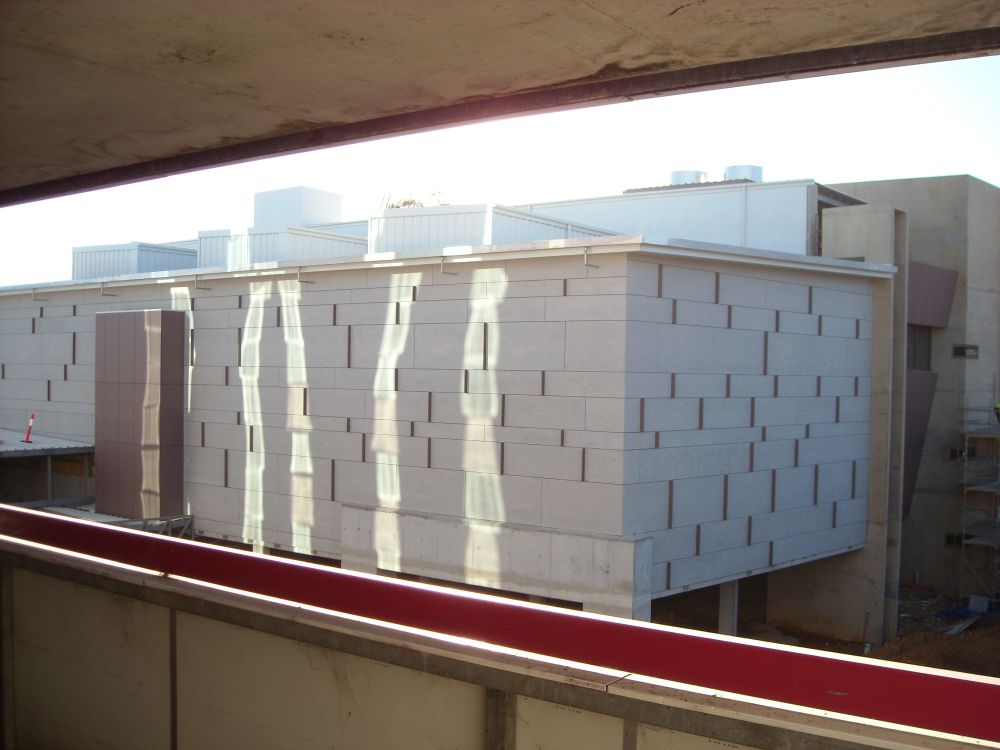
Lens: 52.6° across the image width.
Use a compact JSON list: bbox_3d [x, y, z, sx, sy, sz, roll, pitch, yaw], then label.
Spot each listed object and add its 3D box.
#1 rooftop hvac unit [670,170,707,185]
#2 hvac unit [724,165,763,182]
[{"bbox_3d":[7.271,-7.320,38.900,1.360,0.750,1.360,1,1,36],"label":"rooftop hvac unit"},{"bbox_3d":[9.055,-7.280,37.600,1.370,0.750,1.370,1,1,36],"label":"hvac unit"}]

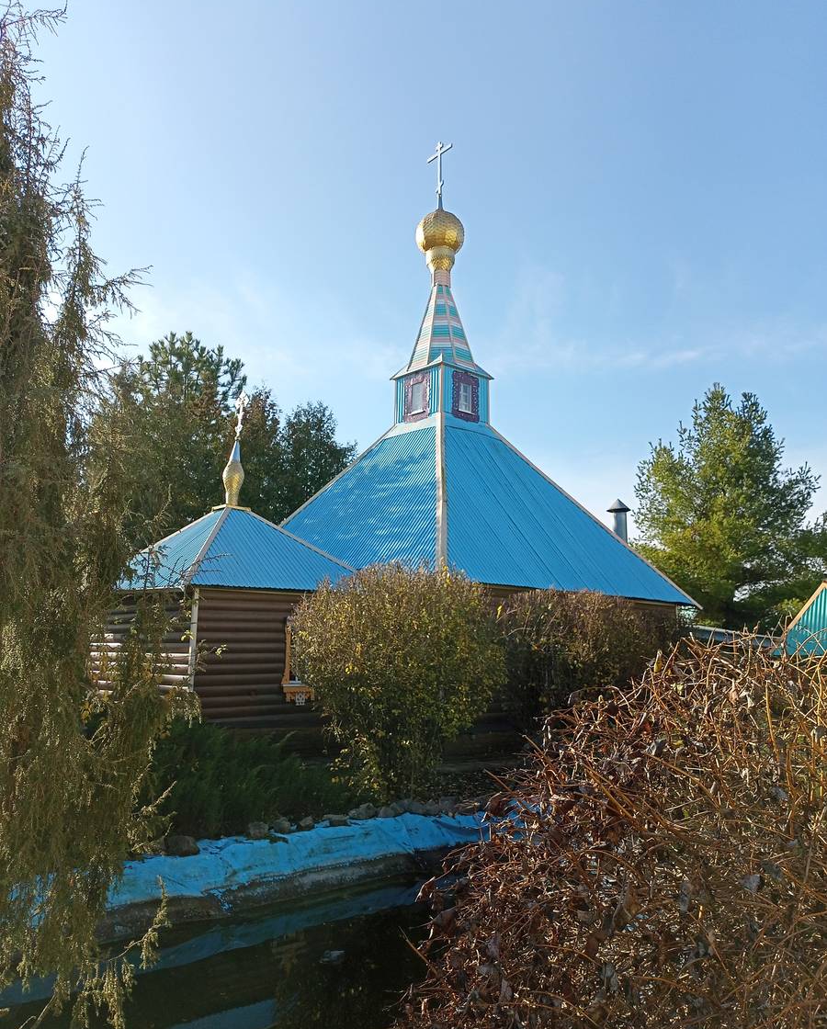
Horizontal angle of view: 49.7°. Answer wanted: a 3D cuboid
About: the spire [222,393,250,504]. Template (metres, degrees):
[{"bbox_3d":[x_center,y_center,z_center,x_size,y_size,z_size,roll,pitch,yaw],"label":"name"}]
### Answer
[{"bbox_3d":[-3.627,-1.342,18.196,0.460,2.355,0.460,0,-8,0],"label":"spire"}]

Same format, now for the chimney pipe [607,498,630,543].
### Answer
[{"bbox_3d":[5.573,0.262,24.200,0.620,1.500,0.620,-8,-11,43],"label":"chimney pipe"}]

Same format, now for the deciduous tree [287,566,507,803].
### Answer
[{"bbox_3d":[-0.215,2.307,12.595,2.700,3.154,2.850,0,-8,0],"label":"deciduous tree"}]

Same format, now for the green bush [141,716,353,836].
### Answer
[{"bbox_3d":[-2.094,3.213,11.415,1.800,1.250,2.600,-5,-10,33],"label":"green bush"}]

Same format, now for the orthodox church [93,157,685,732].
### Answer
[{"bbox_3d":[-0.725,-2.719,22.011,9.215,15.718,13.765,-8,-11,43],"label":"orthodox church"}]

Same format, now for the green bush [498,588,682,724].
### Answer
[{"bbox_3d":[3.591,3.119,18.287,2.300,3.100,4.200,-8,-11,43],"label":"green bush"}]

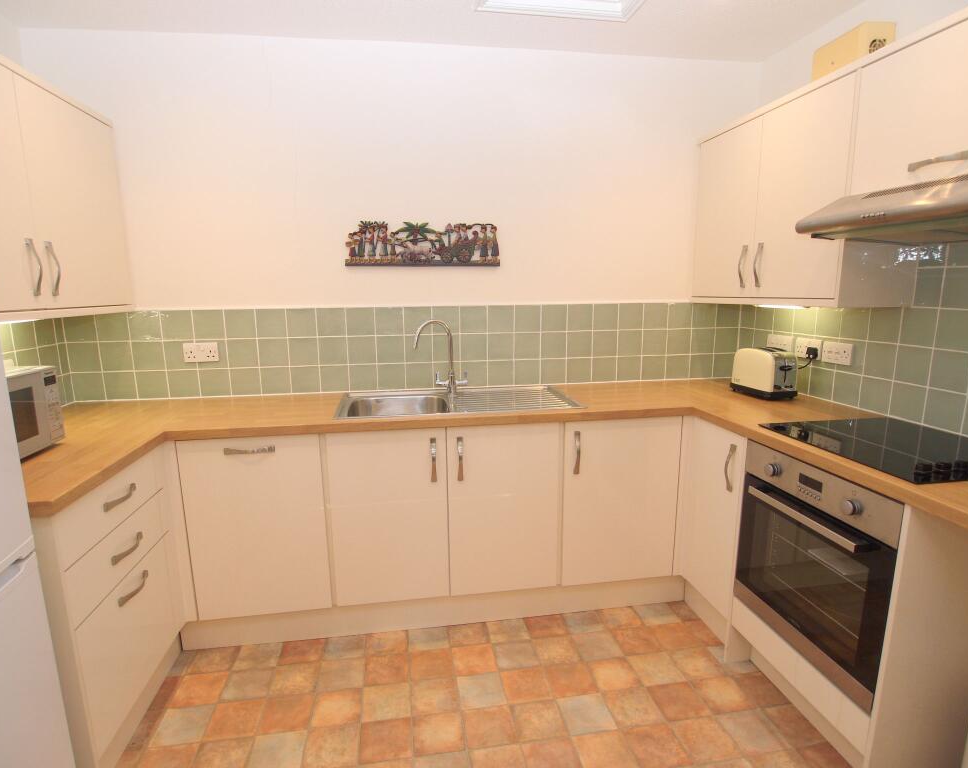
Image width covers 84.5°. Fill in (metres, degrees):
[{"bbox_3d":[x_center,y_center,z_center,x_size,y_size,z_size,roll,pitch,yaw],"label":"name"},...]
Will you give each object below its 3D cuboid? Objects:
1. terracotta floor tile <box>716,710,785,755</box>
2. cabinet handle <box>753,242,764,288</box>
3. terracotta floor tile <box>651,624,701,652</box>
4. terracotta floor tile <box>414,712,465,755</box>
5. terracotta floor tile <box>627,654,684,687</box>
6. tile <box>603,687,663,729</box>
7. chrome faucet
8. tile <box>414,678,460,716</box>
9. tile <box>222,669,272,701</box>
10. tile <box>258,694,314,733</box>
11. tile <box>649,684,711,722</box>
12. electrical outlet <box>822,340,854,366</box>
[{"bbox_3d":[0.860,1.127,1.716,0.160,0.010,0.162,-2,11,-9],"label":"terracotta floor tile"},{"bbox_3d":[1.115,-0.484,2.177,0.027,0.179,0.022,-2,11,-9],"label":"cabinet handle"},{"bbox_3d":[0.760,1.010,2.120,0.155,0.010,0.154,-2,10,-9],"label":"terracotta floor tile"},{"bbox_3d":[-0.142,1.097,1.672,0.155,0.010,0.154,-2,10,-9],"label":"terracotta floor tile"},{"bbox_3d":[0.638,1.064,1.984,0.162,0.010,0.159,-2,10,-8],"label":"terracotta floor tile"},{"bbox_3d":[0.502,1.099,1.801,0.160,0.010,0.156,-2,10,-8],"label":"tile"},{"bbox_3d":[-0.199,-0.124,2.454,0.252,0.340,0.065,-4,11,-17],"label":"chrome faucet"},{"bbox_3d":[-0.170,1.071,1.826,0.155,0.010,0.154,-2,10,-9],"label":"tile"},{"bbox_3d":[-0.856,1.099,1.938,0.164,0.010,0.156,-2,11,-9],"label":"tile"},{"bbox_3d":[-0.659,1.117,1.796,0.157,0.010,0.156,-2,10,-9],"label":"tile"},{"bbox_3d":[0.665,1.093,1.826,0.158,0.010,0.154,-2,10,-8],"label":"tile"},{"bbox_3d":[1.432,-0.127,2.160,0.012,0.086,0.147,-2,10,-8],"label":"electrical outlet"}]

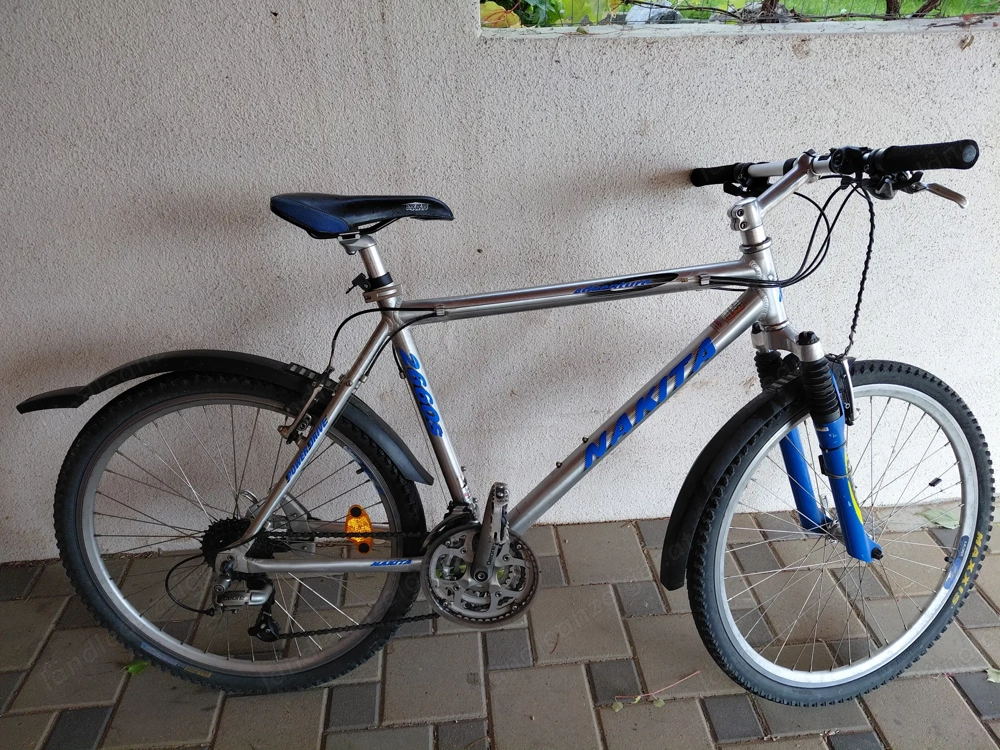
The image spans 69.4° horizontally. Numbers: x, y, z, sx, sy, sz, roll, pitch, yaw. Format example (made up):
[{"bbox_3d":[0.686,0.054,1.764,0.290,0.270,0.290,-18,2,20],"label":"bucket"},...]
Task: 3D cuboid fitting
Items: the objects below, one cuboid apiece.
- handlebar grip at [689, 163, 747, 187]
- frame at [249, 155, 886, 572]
[{"bbox_3d":[0.391,-0.365,1.317,0.034,0.034,0.130,-11,14,-18],"label":"handlebar grip"},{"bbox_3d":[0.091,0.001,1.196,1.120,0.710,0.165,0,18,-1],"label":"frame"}]

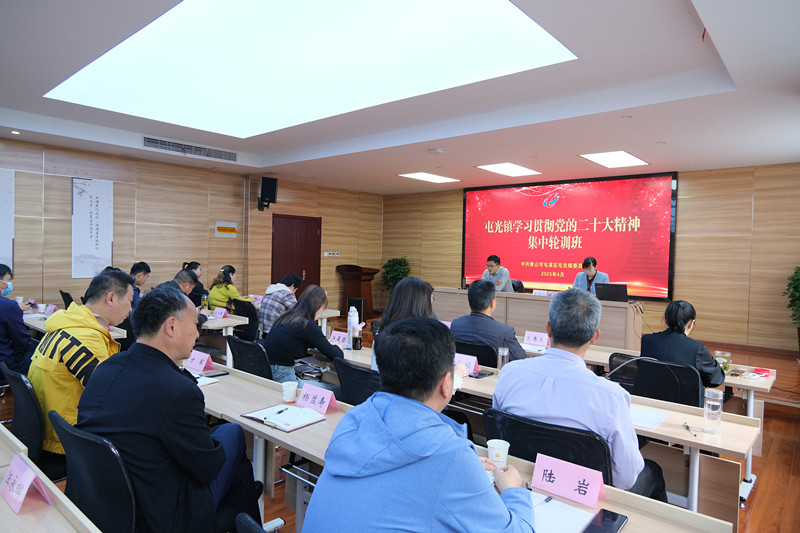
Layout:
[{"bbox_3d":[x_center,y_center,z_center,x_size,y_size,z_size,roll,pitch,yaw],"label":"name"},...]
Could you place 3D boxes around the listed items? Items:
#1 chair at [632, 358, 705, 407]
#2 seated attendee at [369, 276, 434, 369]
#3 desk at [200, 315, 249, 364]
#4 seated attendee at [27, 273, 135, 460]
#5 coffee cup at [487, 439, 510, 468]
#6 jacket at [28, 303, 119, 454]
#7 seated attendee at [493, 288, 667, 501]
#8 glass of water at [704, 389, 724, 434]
[{"bbox_3d":[1.619,0.982,3.099,0.497,0.884,0.556,2,2,41],"label":"chair"},{"bbox_3d":[0.144,0.726,2.803,0.516,1.341,0.695,2,2,41],"label":"seated attendee"},{"bbox_3d":[-2.360,0.890,5.528,1.787,0.778,0.457,2,2,41],"label":"desk"},{"bbox_3d":[-1.393,0.690,2.502,0.546,1.355,0.715,2,2,41],"label":"seated attendee"},{"bbox_3d":[0.335,0.636,1.732,0.079,0.088,0.079,1,1,0],"label":"coffee cup"},{"bbox_3d":[-1.461,0.524,2.416,0.526,0.705,0.497,2,2,41],"label":"jacket"},{"bbox_3d":[0.735,0.754,2.037,0.546,1.346,0.705,2,2,41],"label":"seated attendee"},{"bbox_3d":[1.308,0.604,2.129,0.073,0.179,0.073,2,2,41],"label":"glass of water"}]

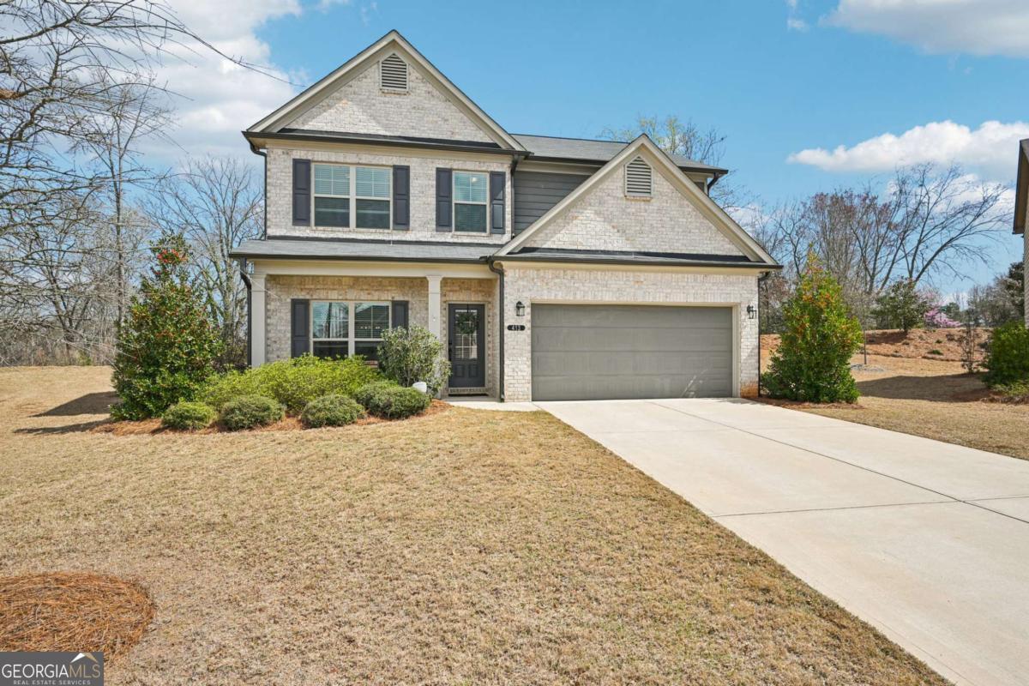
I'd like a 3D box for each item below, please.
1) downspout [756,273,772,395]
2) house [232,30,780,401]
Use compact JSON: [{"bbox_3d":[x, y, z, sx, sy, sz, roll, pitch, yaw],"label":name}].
[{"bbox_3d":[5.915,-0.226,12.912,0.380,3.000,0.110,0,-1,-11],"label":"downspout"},{"bbox_3d":[-0.929,-2.983,17.770,11.970,8.650,13.000,0,-1,-11],"label":"house"}]

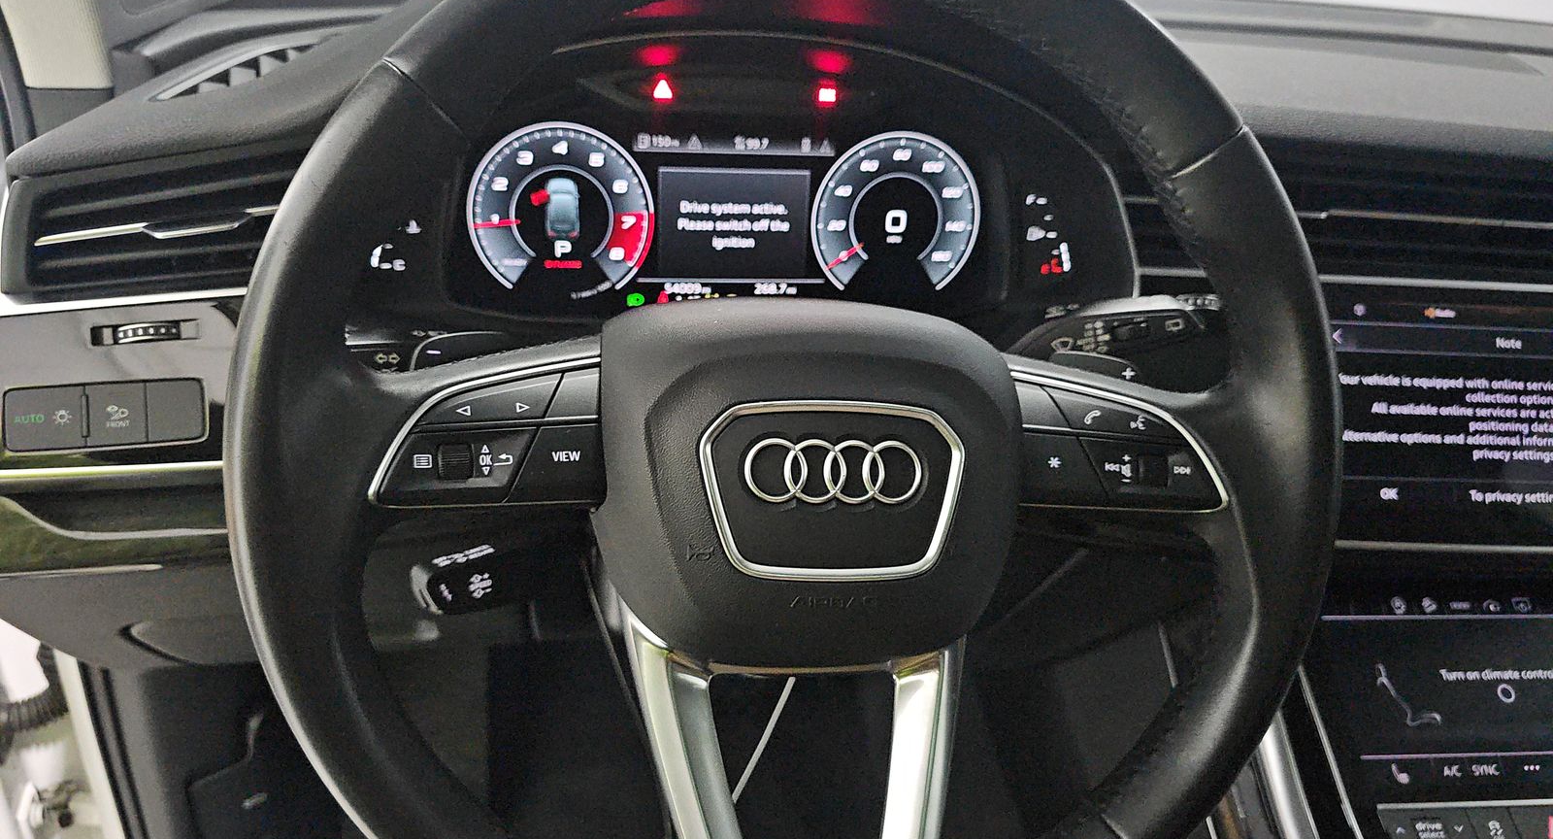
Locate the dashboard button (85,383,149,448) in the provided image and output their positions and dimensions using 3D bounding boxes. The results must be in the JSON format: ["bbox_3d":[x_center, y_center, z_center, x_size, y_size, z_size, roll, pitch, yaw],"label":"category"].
[{"bbox_3d":[-0.295,-0.002,0.464,0.025,0.027,0.010,-4,2,-10],"label":"dashboard button"}]

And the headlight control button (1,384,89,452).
[{"bbox_3d":[-0.322,0.000,0.459,0.032,0.026,0.010,-4,2,-10],"label":"headlight control button"}]

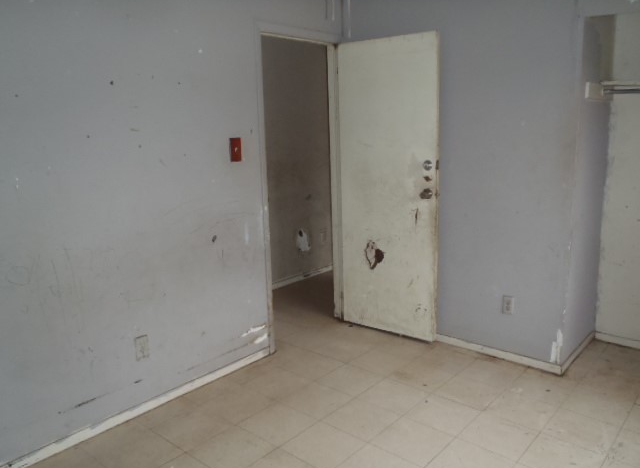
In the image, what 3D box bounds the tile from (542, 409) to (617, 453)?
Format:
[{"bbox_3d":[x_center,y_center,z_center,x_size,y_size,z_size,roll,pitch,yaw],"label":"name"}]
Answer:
[{"bbox_3d":[1.303,0.975,2.560,0.302,0.010,0.302,9,15,40],"label":"tile"}]

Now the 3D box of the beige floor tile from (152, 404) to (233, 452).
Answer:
[{"bbox_3d":[-0.644,0.992,2.640,0.304,0.010,0.304,9,15,40],"label":"beige floor tile"}]

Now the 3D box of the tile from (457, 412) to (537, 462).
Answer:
[{"bbox_3d":[0.871,0.983,2.524,0.304,0.010,0.304,9,15,40],"label":"tile"}]

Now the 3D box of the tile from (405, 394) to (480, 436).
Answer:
[{"bbox_3d":[0.642,0.948,2.721,0.304,0.010,0.304,9,15,40],"label":"tile"}]

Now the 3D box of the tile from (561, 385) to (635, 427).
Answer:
[{"bbox_3d":[1.502,0.928,2.785,0.302,0.010,0.302,9,15,40],"label":"tile"}]

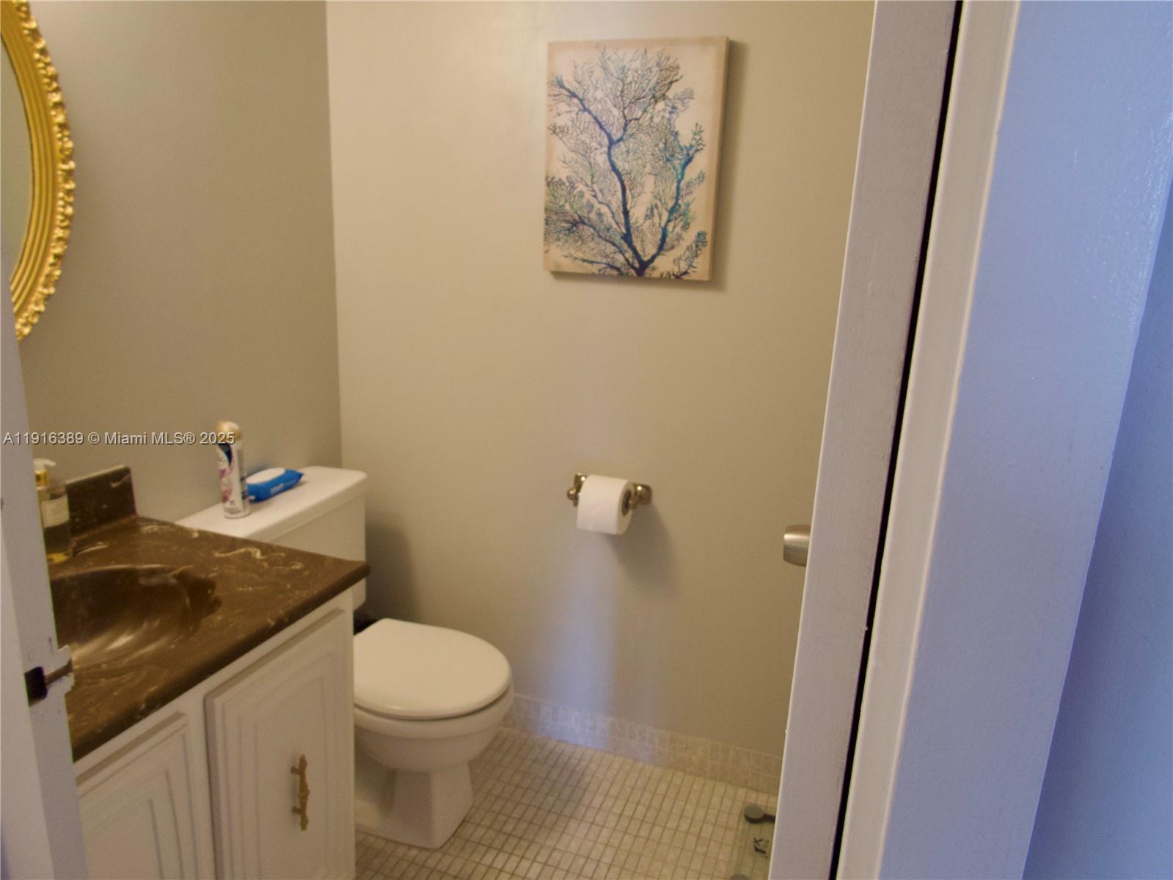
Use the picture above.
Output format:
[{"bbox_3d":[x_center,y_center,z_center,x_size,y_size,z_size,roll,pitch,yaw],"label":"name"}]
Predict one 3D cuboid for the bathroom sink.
[{"bbox_3d":[-0.782,0.340,1.213,0.365,0.155,0.462,7,15,18],"label":"bathroom sink"}]

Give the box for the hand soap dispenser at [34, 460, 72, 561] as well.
[{"bbox_3d":[-0.941,0.120,1.418,0.078,0.177,0.072,7,15,18],"label":"hand soap dispenser"}]

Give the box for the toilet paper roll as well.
[{"bbox_3d":[0.046,0.159,2.005,0.105,0.134,0.134,7,15,18],"label":"toilet paper roll"}]

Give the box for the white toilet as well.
[{"bbox_3d":[-0.502,0.529,1.917,0.714,0.745,0.510,7,15,18],"label":"white toilet"}]

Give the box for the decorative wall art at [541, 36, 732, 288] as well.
[{"bbox_3d":[0.103,-0.637,1.865,0.406,0.508,0.030,7,15,18],"label":"decorative wall art"}]

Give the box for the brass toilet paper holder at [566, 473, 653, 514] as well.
[{"bbox_3d":[0.055,0.137,2.027,0.206,0.057,0.093,7,15,18],"label":"brass toilet paper holder"}]

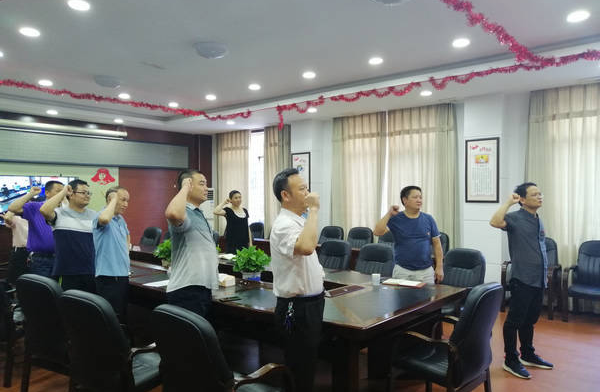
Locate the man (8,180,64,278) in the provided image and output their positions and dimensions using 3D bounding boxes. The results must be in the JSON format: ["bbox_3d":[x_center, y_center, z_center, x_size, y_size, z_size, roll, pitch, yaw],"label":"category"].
[{"bbox_3d":[-2.674,0.713,4.800,0.450,1.730,0.620,0,0,32],"label":"man"}]

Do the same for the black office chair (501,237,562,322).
[{"bbox_3d":[3.176,1.066,6.392,0.600,0.980,0.630,0,0,41],"label":"black office chair"}]

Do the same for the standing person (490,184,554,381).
[{"bbox_3d":[2.030,0.720,4.250,0.620,1.710,0.440,0,0,-37],"label":"standing person"}]

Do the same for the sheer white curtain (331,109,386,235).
[{"bbox_3d":[1.085,-0.015,8.814,1.270,3.040,0.150,0,0,41],"label":"sheer white curtain"}]

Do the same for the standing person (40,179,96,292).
[{"bbox_3d":[-2.084,0.719,4.250,0.380,1.720,0.580,0,0,32],"label":"standing person"}]

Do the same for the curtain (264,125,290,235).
[{"bbox_3d":[-0.501,0.002,10.019,0.793,2.980,0.160,0,0,41],"label":"curtain"}]

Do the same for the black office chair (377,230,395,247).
[{"bbox_3d":[1.426,1.071,7.844,0.600,0.970,0.660,0,0,41],"label":"black office chair"}]

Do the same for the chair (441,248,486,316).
[{"bbox_3d":[1.701,1.085,5.120,0.600,0.970,0.660,0,0,41],"label":"chair"}]

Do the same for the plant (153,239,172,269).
[{"bbox_3d":[-1.615,0.734,5.751,0.380,0.400,0.380,0,0,41],"label":"plant"}]

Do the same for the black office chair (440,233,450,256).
[{"bbox_3d":[1.978,1.073,7.366,0.600,0.970,0.660,0,0,41],"label":"black office chair"}]

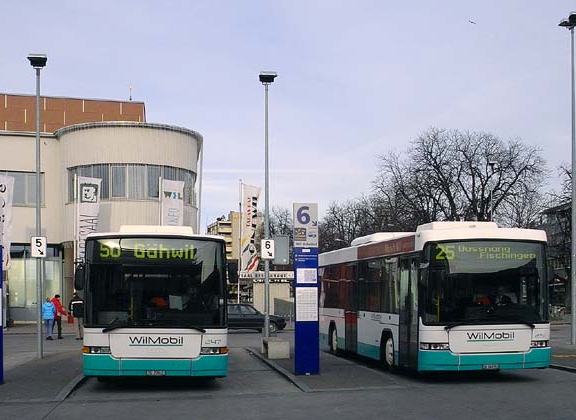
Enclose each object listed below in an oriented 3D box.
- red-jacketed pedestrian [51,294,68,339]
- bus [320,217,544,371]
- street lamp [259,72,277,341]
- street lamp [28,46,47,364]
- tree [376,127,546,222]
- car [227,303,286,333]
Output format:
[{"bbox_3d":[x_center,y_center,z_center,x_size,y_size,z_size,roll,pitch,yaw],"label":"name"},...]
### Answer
[{"bbox_3d":[-8.834,4.137,34.500,0.580,1.700,0.480,-5,-7,41],"label":"red-jacketed pedestrian"},{"bbox_3d":[2.718,2.191,21.850,2.550,3.100,11.300,1,-5,-10],"label":"bus"},{"bbox_3d":[-0.555,0.027,24.500,0.500,7.800,0.600,0,-5,0],"label":"street lamp"},{"bbox_3d":[-6.362,-0.089,22.800,0.500,7.800,0.600,0,-5,0],"label":"street lamp"},{"bbox_3d":[11.598,0.975,60.000,11.700,12.900,11.000,0,-5,0],"label":"tree"},{"bbox_3d":[-2.199,5.083,42.200,4.450,1.400,1.700,0,-5,-5],"label":"car"}]

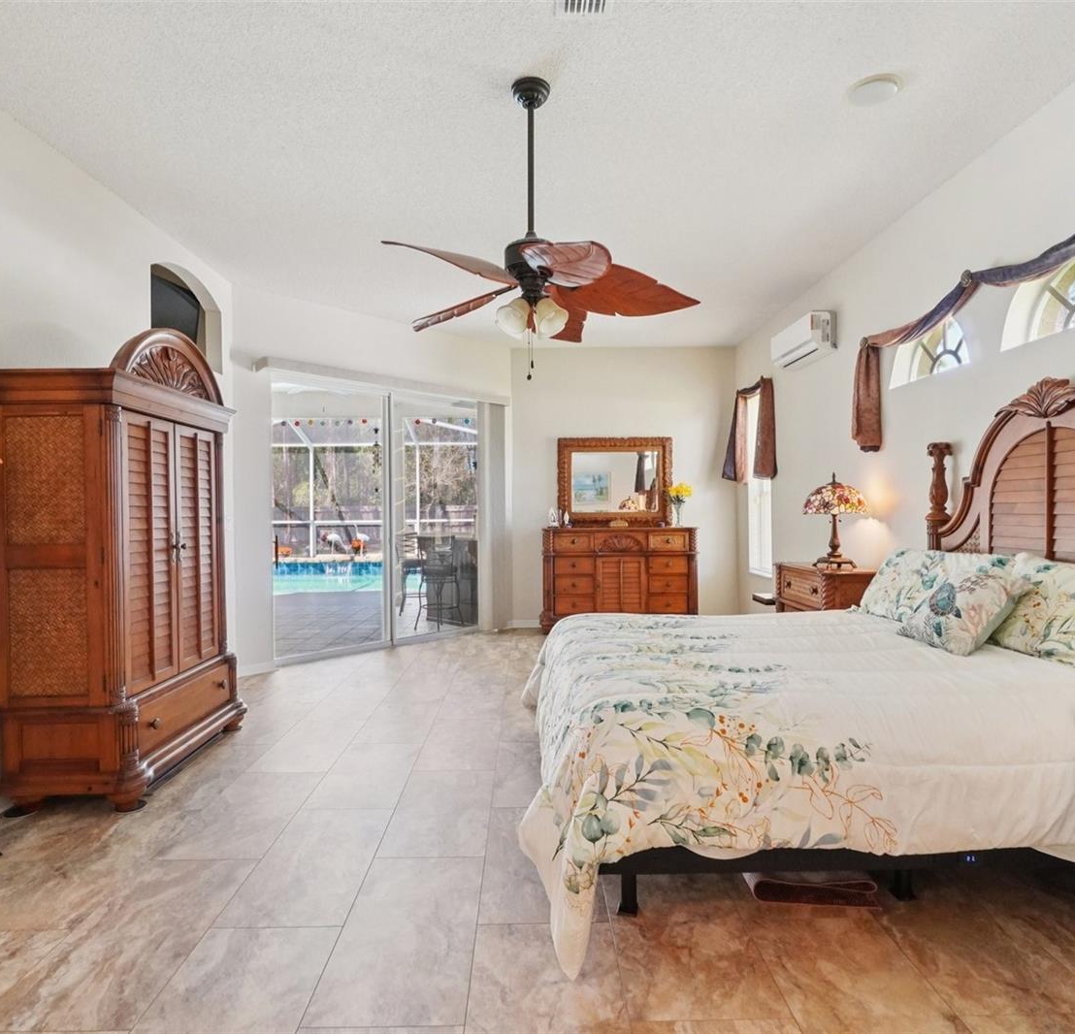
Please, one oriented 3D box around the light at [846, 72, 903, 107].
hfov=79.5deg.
[{"bbox_3d":[1.422,-1.786,2.728,0.205,0.040,0.205,0,1,-1],"label":"light"}]

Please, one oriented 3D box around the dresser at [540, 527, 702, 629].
[{"bbox_3d":[0.860,0.672,6.840,1.650,1.100,0.490,0,0,-1],"label":"dresser"}]

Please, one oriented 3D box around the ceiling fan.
[{"bbox_3d":[0.018,-1.190,2.700,1.300,1.194,1.300,0,1,-1],"label":"ceiling fan"}]

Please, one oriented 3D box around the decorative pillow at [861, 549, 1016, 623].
[{"bbox_3d":[1.900,0.343,3.100,0.200,0.460,0.750,30,0,-1],"label":"decorative pillow"}]

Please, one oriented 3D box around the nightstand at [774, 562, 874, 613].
[{"bbox_3d":[1.970,0.796,4.380,0.480,0.880,0.800,0,0,-1],"label":"nightstand"}]

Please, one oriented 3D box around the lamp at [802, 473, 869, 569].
[{"bbox_3d":[2.026,0.026,4.400,0.405,0.645,0.405,0,0,-1],"label":"lamp"}]

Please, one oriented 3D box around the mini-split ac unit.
[{"bbox_3d":[2.105,-1.369,5.152,0.203,0.292,0.762,0,1,-1],"label":"mini-split ac unit"}]

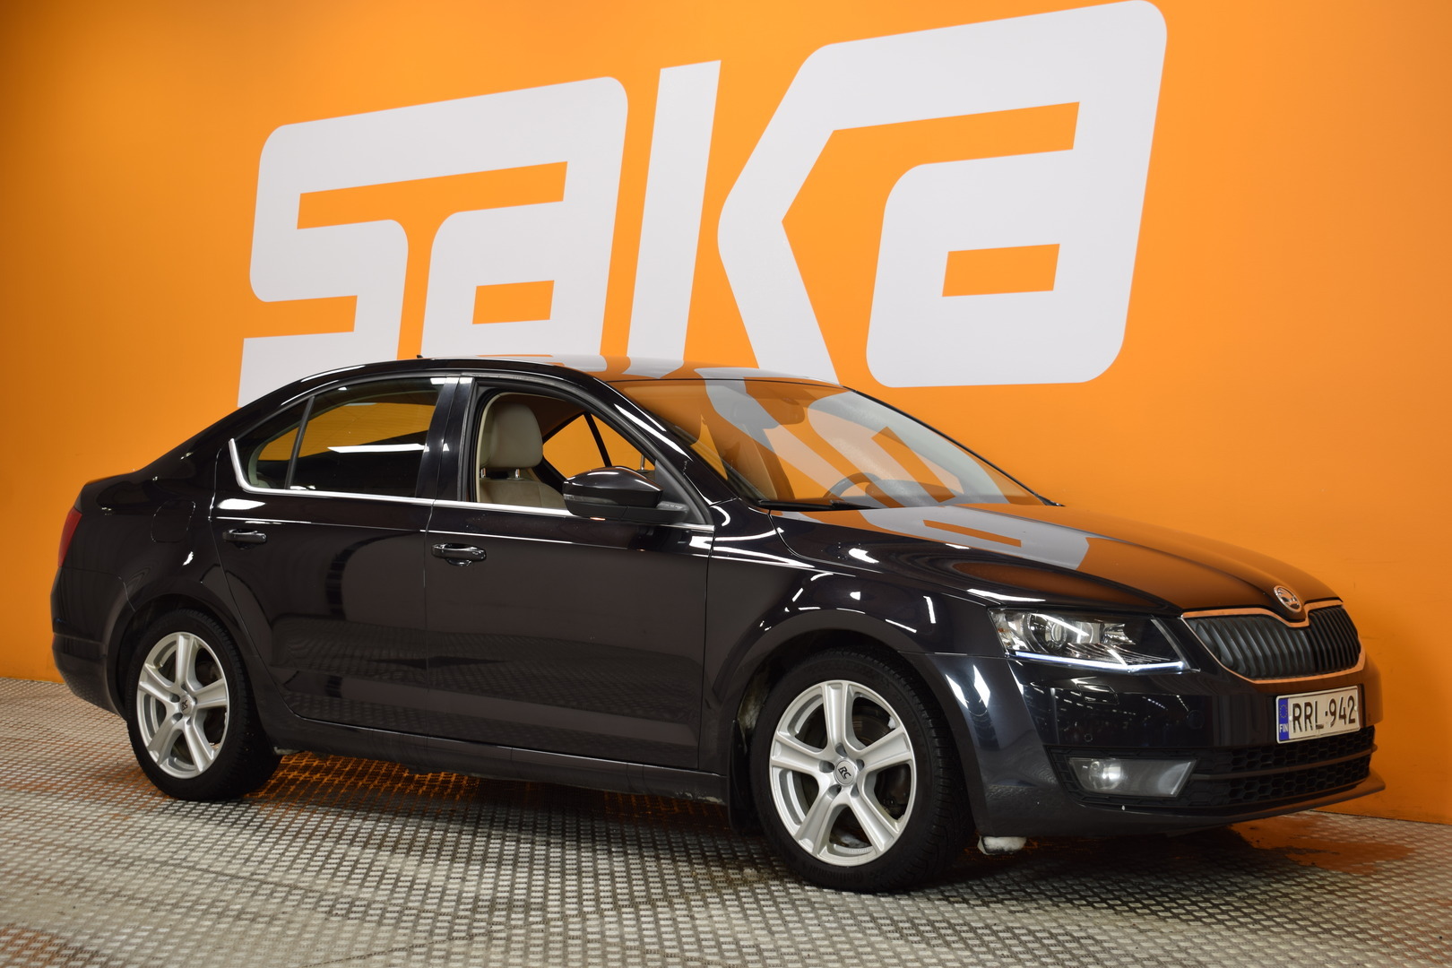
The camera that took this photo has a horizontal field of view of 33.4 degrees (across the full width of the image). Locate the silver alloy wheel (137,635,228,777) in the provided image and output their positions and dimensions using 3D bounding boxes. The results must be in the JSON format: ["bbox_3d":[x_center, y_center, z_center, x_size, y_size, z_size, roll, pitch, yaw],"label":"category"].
[{"bbox_3d":[-1.698,0.717,7.912,0.470,0.470,0.200,0,0,40],"label":"silver alloy wheel"}]

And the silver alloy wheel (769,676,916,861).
[{"bbox_3d":[0.354,0.729,6.180,0.470,0.470,0.200,0,0,42],"label":"silver alloy wheel"}]

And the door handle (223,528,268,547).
[{"bbox_3d":[-1.505,0.166,7.593,0.208,0.056,0.055,0,0,40],"label":"door handle"}]

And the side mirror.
[{"bbox_3d":[-0.276,0.030,6.536,0.240,0.155,0.210,0,0,40],"label":"side mirror"}]

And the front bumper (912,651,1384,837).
[{"bbox_3d":[1.287,0.637,6.402,0.690,0.450,1.790,0,0,40],"label":"front bumper"}]

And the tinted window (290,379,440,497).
[{"bbox_3d":[-1.115,-0.143,7.456,0.701,0.409,0.050,0,-27,43],"label":"tinted window"}]

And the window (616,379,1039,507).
[{"bbox_3d":[0.330,-0.136,7.210,0.867,0.110,1.460,35,22,35],"label":"window"}]

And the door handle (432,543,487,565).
[{"bbox_3d":[-0.769,0.201,6.966,0.213,0.058,0.055,0,0,40],"label":"door handle"}]

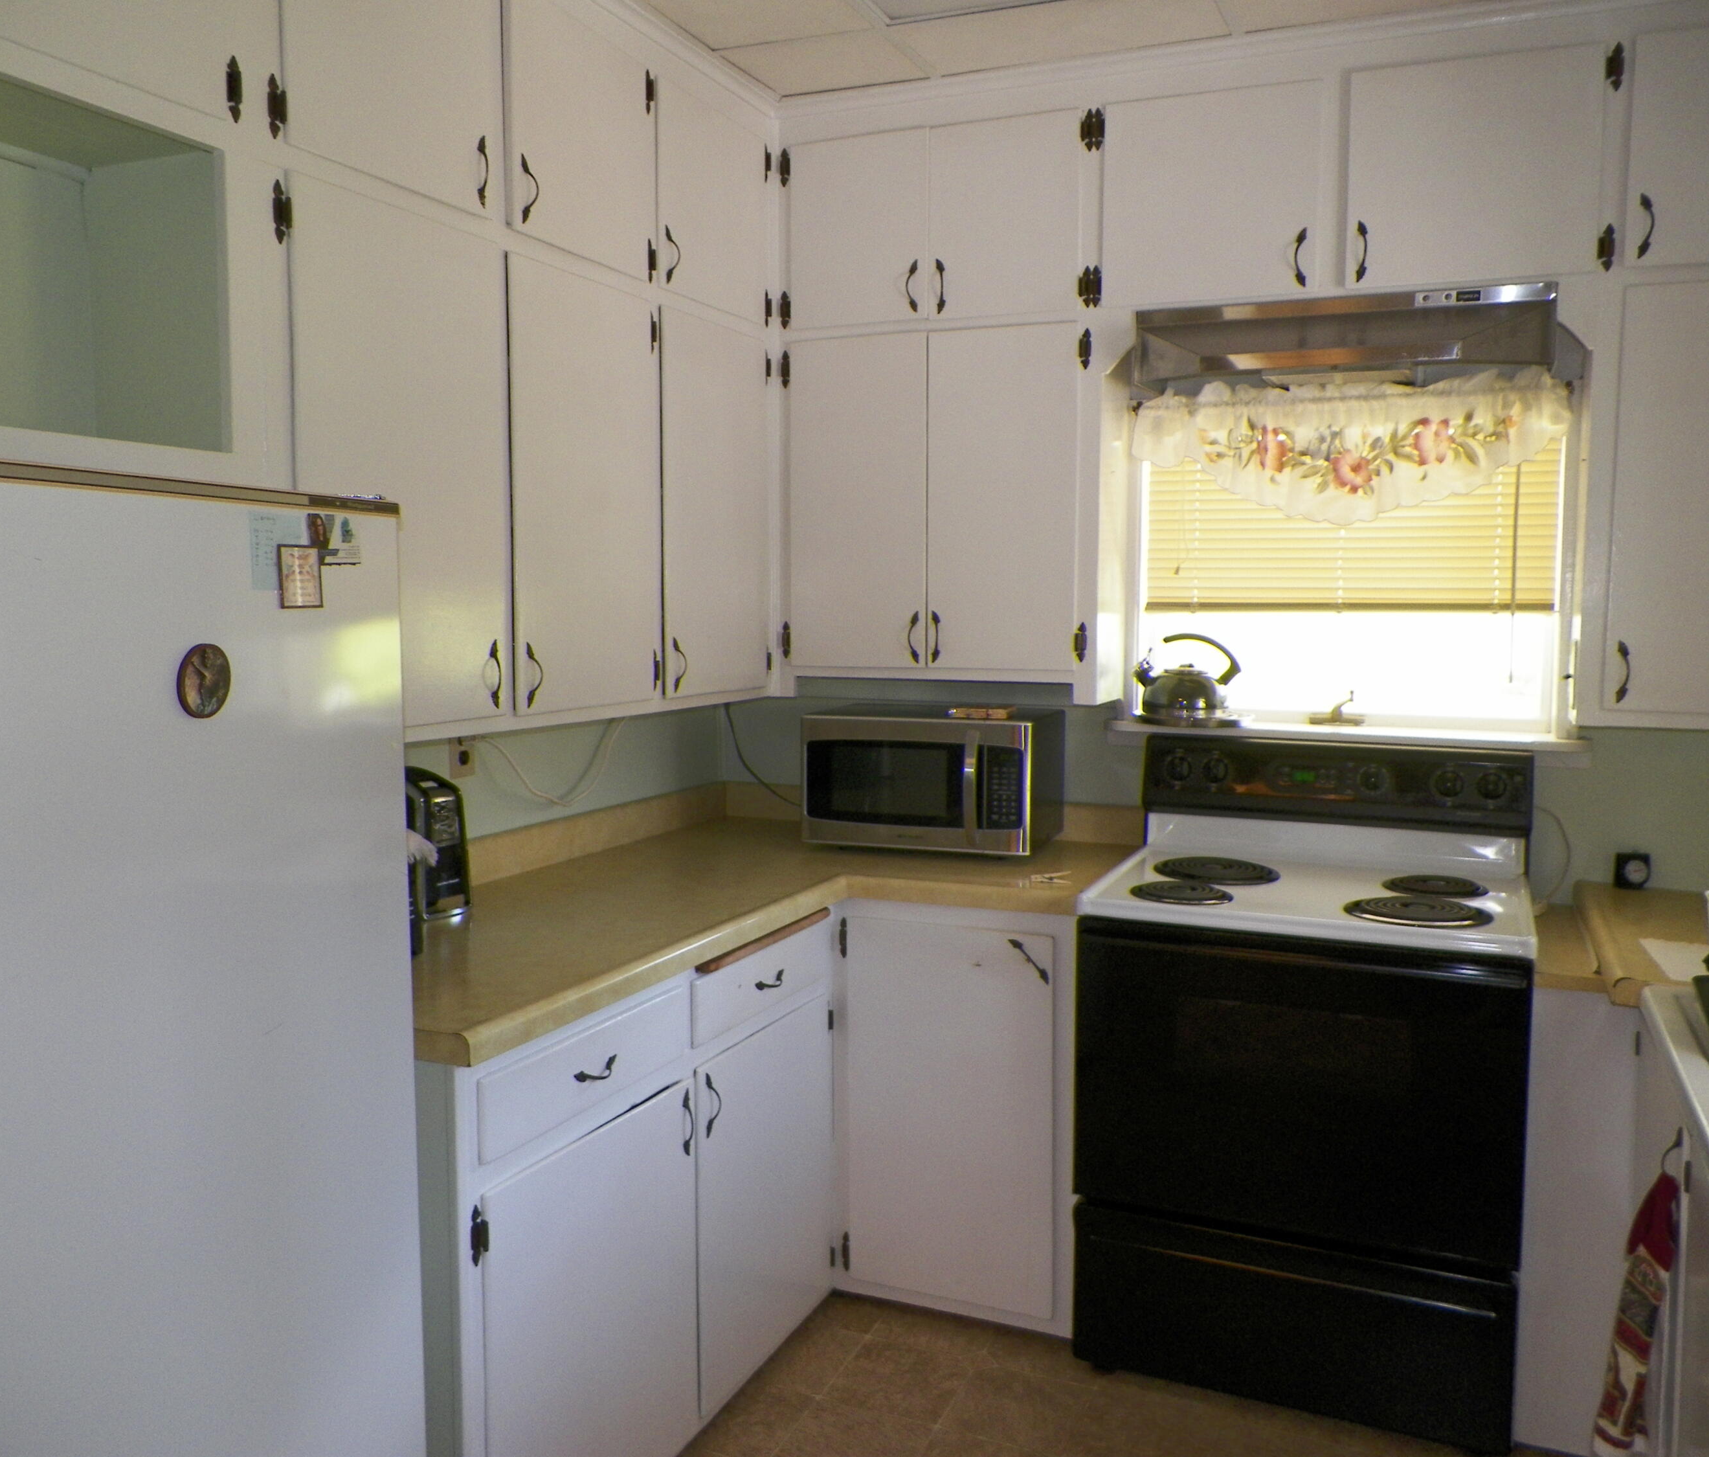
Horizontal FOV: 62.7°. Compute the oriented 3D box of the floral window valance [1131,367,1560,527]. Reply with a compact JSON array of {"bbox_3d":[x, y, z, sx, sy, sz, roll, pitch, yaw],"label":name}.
[{"bbox_3d":[0.985,-0.563,2.865,0.851,0.289,0.070,3,6,25],"label":"floral window valance"}]

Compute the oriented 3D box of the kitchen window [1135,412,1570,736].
[{"bbox_3d":[1.025,-0.356,2.965,0.870,0.715,0.100,3,6,25],"label":"kitchen window"}]

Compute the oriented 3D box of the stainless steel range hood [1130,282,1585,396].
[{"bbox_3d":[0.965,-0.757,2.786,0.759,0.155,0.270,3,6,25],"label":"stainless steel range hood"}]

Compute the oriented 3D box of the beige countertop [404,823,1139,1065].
[{"bbox_3d":[-0.203,0.335,2.588,1.095,0.045,1.770,3,6,25],"label":"beige countertop"}]

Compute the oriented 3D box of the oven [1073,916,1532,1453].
[{"bbox_3d":[0.872,0.772,2.724,0.760,0.870,0.625,3,6,25],"label":"oven"}]

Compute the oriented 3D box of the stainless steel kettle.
[{"bbox_3d":[0.732,-0.114,3.086,0.222,0.188,0.165,3,6,25],"label":"stainless steel kettle"}]

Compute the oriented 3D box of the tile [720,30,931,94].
[{"bbox_3d":[-0.055,-1.372,2.889,0.342,0.017,0.257,3,6,25],"label":"tile"}]

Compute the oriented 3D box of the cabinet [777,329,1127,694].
[{"bbox_3d":[0.227,-0.472,3.155,0.740,0.787,0.265,3,6,25],"label":"cabinet"}]

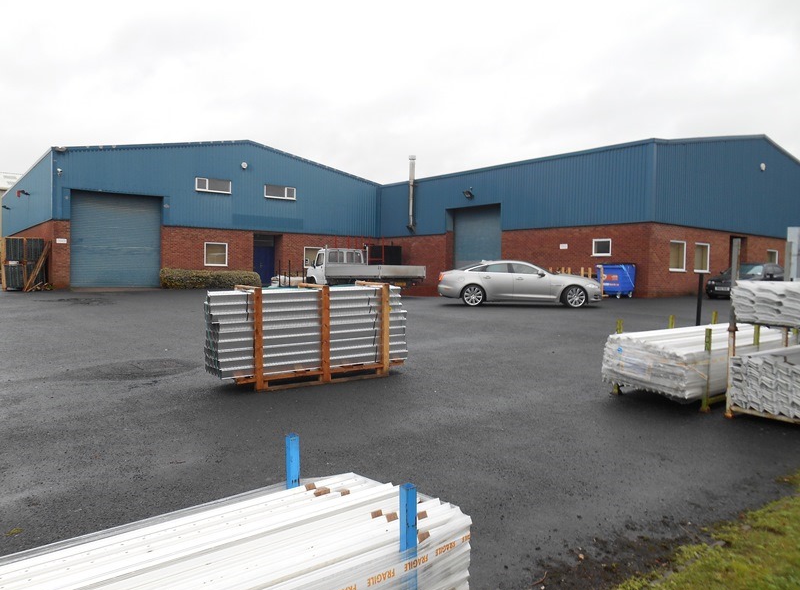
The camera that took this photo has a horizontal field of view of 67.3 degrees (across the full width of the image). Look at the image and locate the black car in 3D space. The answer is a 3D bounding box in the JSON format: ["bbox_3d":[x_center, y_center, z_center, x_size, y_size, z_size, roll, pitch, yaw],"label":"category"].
[{"bbox_3d":[14.000,-0.525,23.750,4.600,1.430,1.820,-1,3,-36],"label":"black car"}]

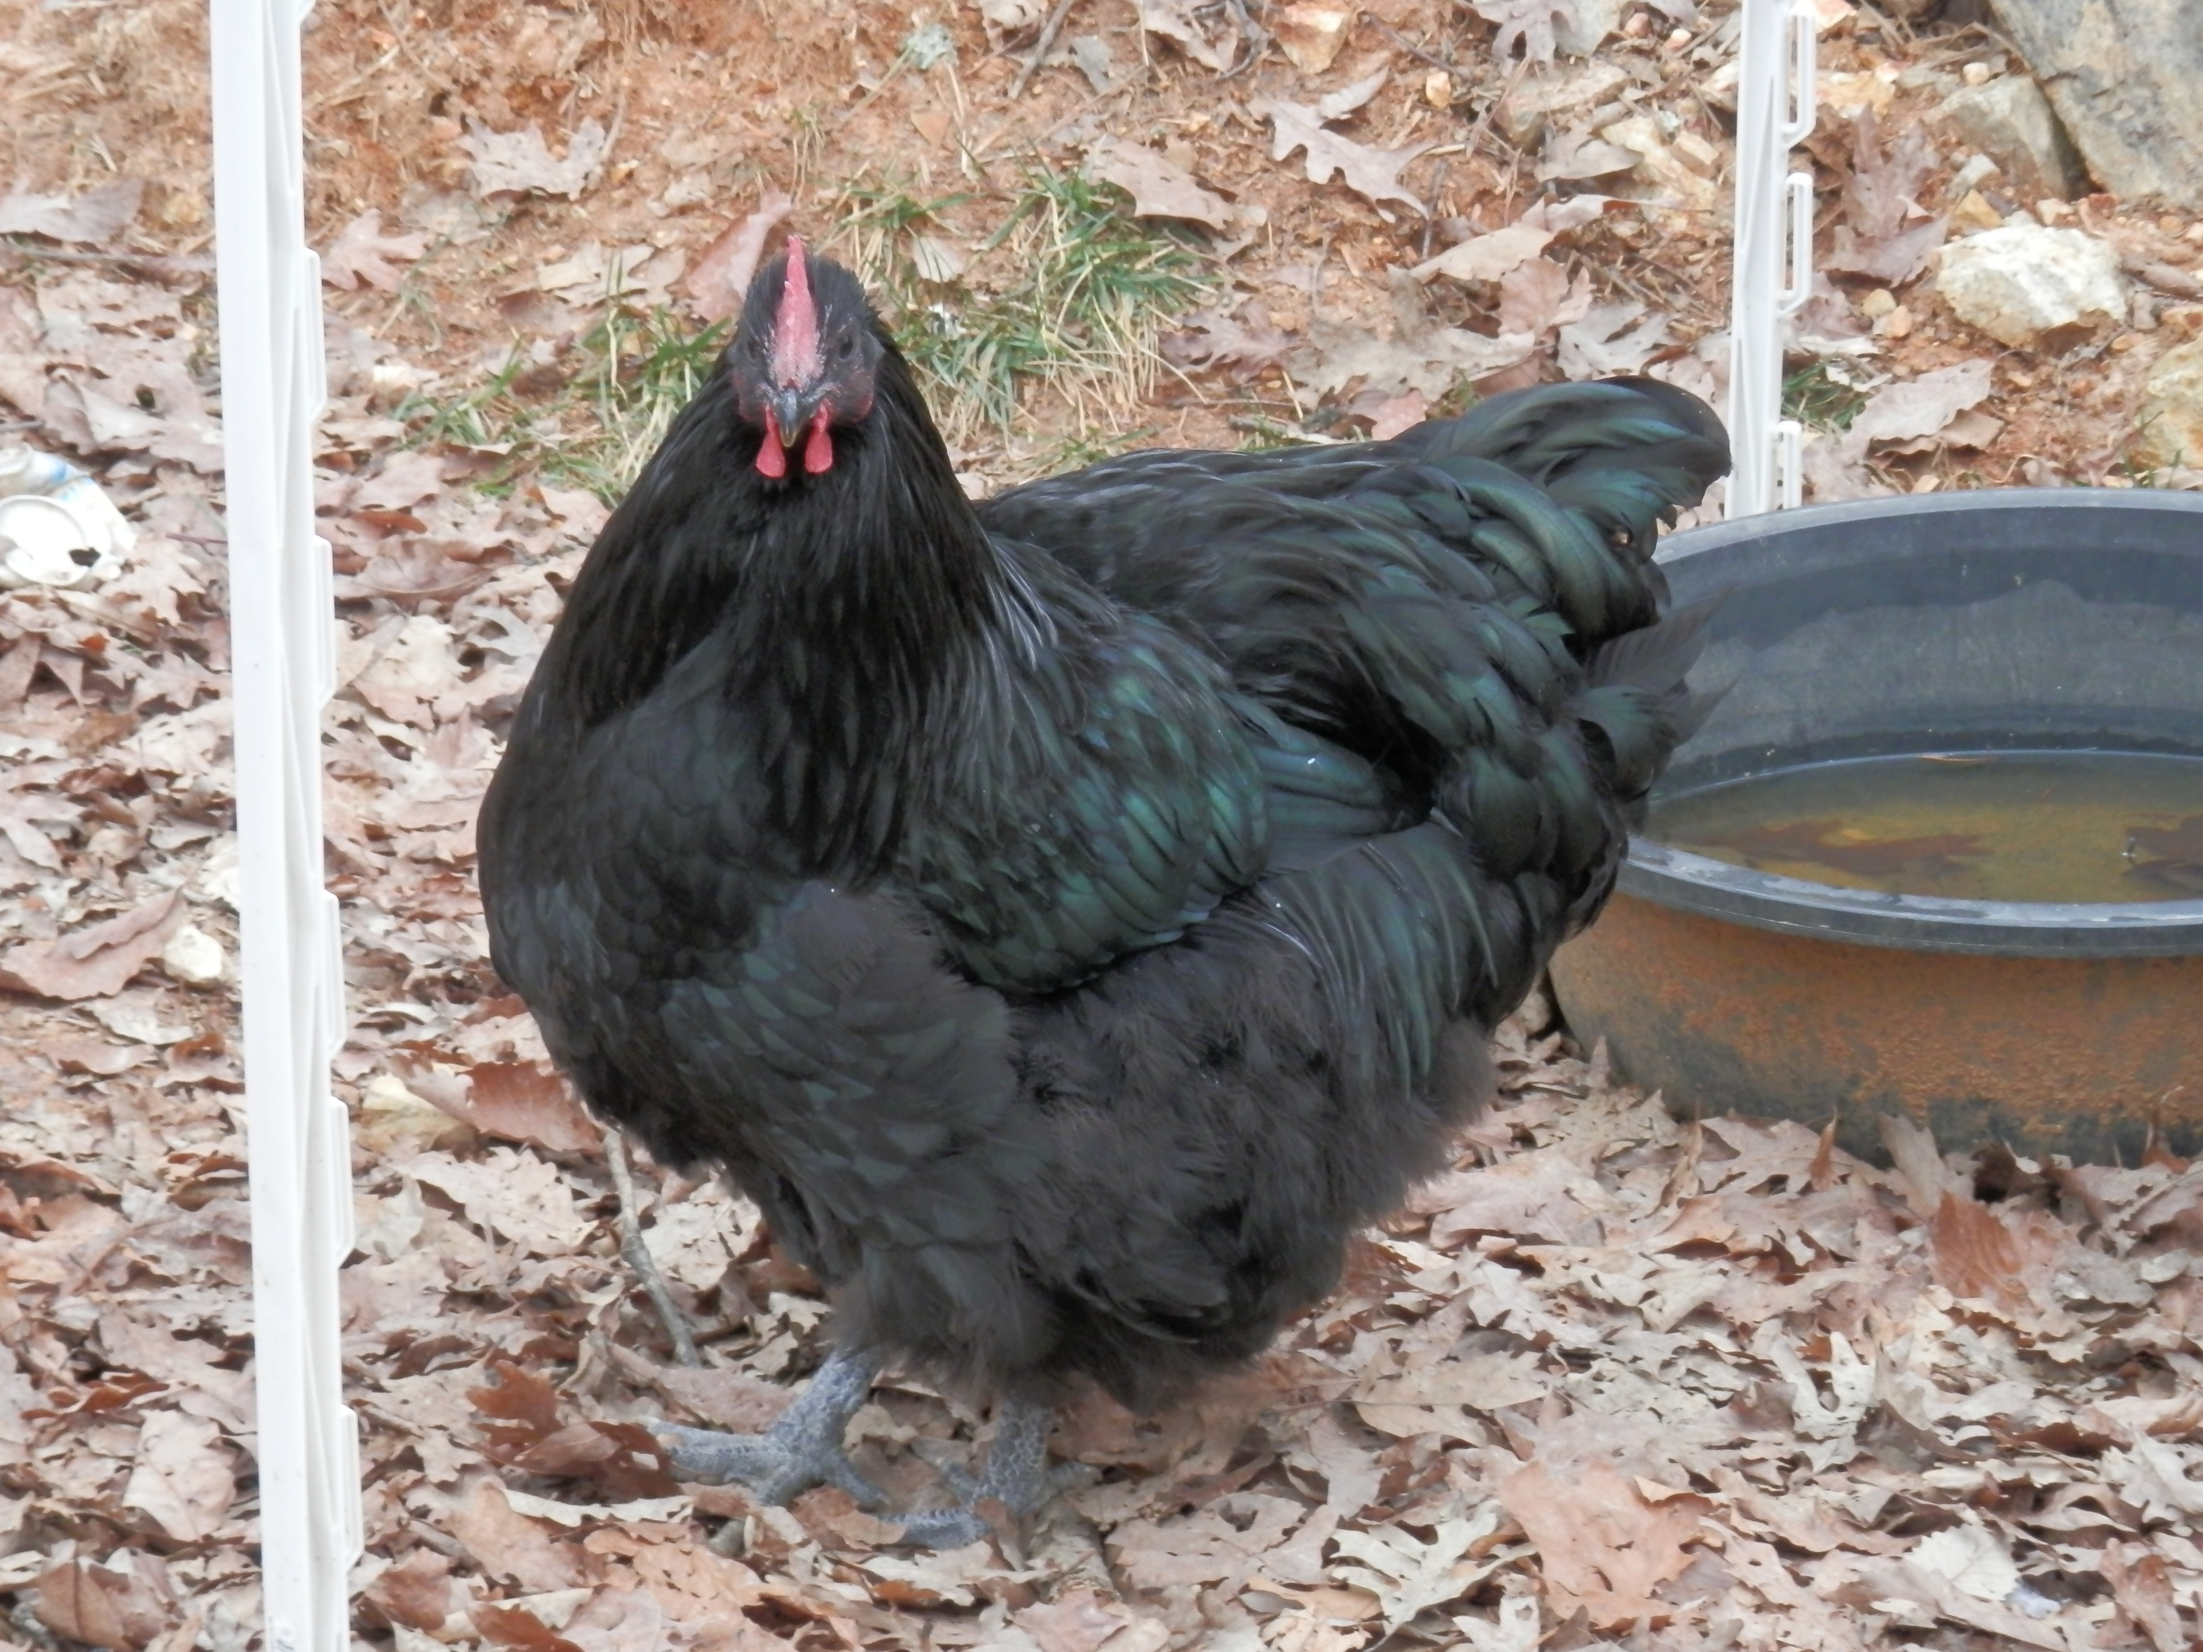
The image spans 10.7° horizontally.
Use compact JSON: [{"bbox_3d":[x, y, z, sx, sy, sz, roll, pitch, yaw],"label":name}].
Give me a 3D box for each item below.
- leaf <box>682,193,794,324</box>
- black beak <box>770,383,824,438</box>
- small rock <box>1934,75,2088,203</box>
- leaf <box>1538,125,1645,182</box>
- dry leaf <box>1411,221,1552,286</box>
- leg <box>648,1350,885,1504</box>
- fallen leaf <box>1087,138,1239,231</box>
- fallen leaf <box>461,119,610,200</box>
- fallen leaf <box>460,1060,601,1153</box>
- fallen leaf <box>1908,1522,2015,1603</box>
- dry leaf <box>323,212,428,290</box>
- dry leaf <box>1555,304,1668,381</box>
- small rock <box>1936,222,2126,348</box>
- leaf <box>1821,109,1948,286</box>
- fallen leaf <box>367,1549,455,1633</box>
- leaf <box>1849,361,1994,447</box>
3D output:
[{"bbox_3d":[-0.159,-0.249,5.180,0.032,0.018,0.088,21,49,20],"label":"leaf"},{"bbox_3d":[-0.104,-0.141,4.000,0.016,0.015,0.022,2,17,7],"label":"black beak"},{"bbox_3d":[0.412,-0.313,5.380,0.068,0.050,0.055,0,17,0],"label":"small rock"},{"bbox_3d":[0.219,-0.301,5.270,0.045,0.016,0.044,-6,36,-7],"label":"leaf"},{"bbox_3d":[0.174,-0.255,5.299,0.072,0.014,0.030,-30,50,-29],"label":"dry leaf"},{"bbox_3d":[-0.112,0.210,4.080,0.100,0.058,0.080,12,24,28],"label":"leg"},{"bbox_3d":[0.026,-0.289,5.359,0.044,0.015,0.095,-29,45,-33],"label":"fallen leaf"},{"bbox_3d":[-0.257,-0.303,5.346,0.069,0.020,0.053,0,21,0],"label":"fallen leaf"},{"bbox_3d":[-0.211,0.104,4.354,0.052,0.022,0.039,0,21,0],"label":"fallen leaf"},{"bbox_3d":[0.304,0.255,4.102,0.041,0.012,0.031,27,46,30],"label":"fallen leaf"},{"bbox_3d":[-0.325,-0.256,5.297,0.050,0.014,0.057,22,41,27],"label":"dry leaf"},{"bbox_3d":[0.221,-0.210,5.100,0.047,0.015,0.075,9,34,15],"label":"dry leaf"},{"bbox_3d":[0.410,-0.238,5.189,0.087,0.043,0.052,0,21,0],"label":"small rock"},{"bbox_3d":[0.350,-0.281,5.261,0.058,0.055,0.067,0,21,0],"label":"leaf"},{"bbox_3d":[-0.222,0.245,3.781,0.030,0.016,0.056,-12,34,-17],"label":"fallen leaf"},{"bbox_3d":[0.355,-0.183,5.103,0.065,0.020,0.054,0,21,0],"label":"leaf"}]

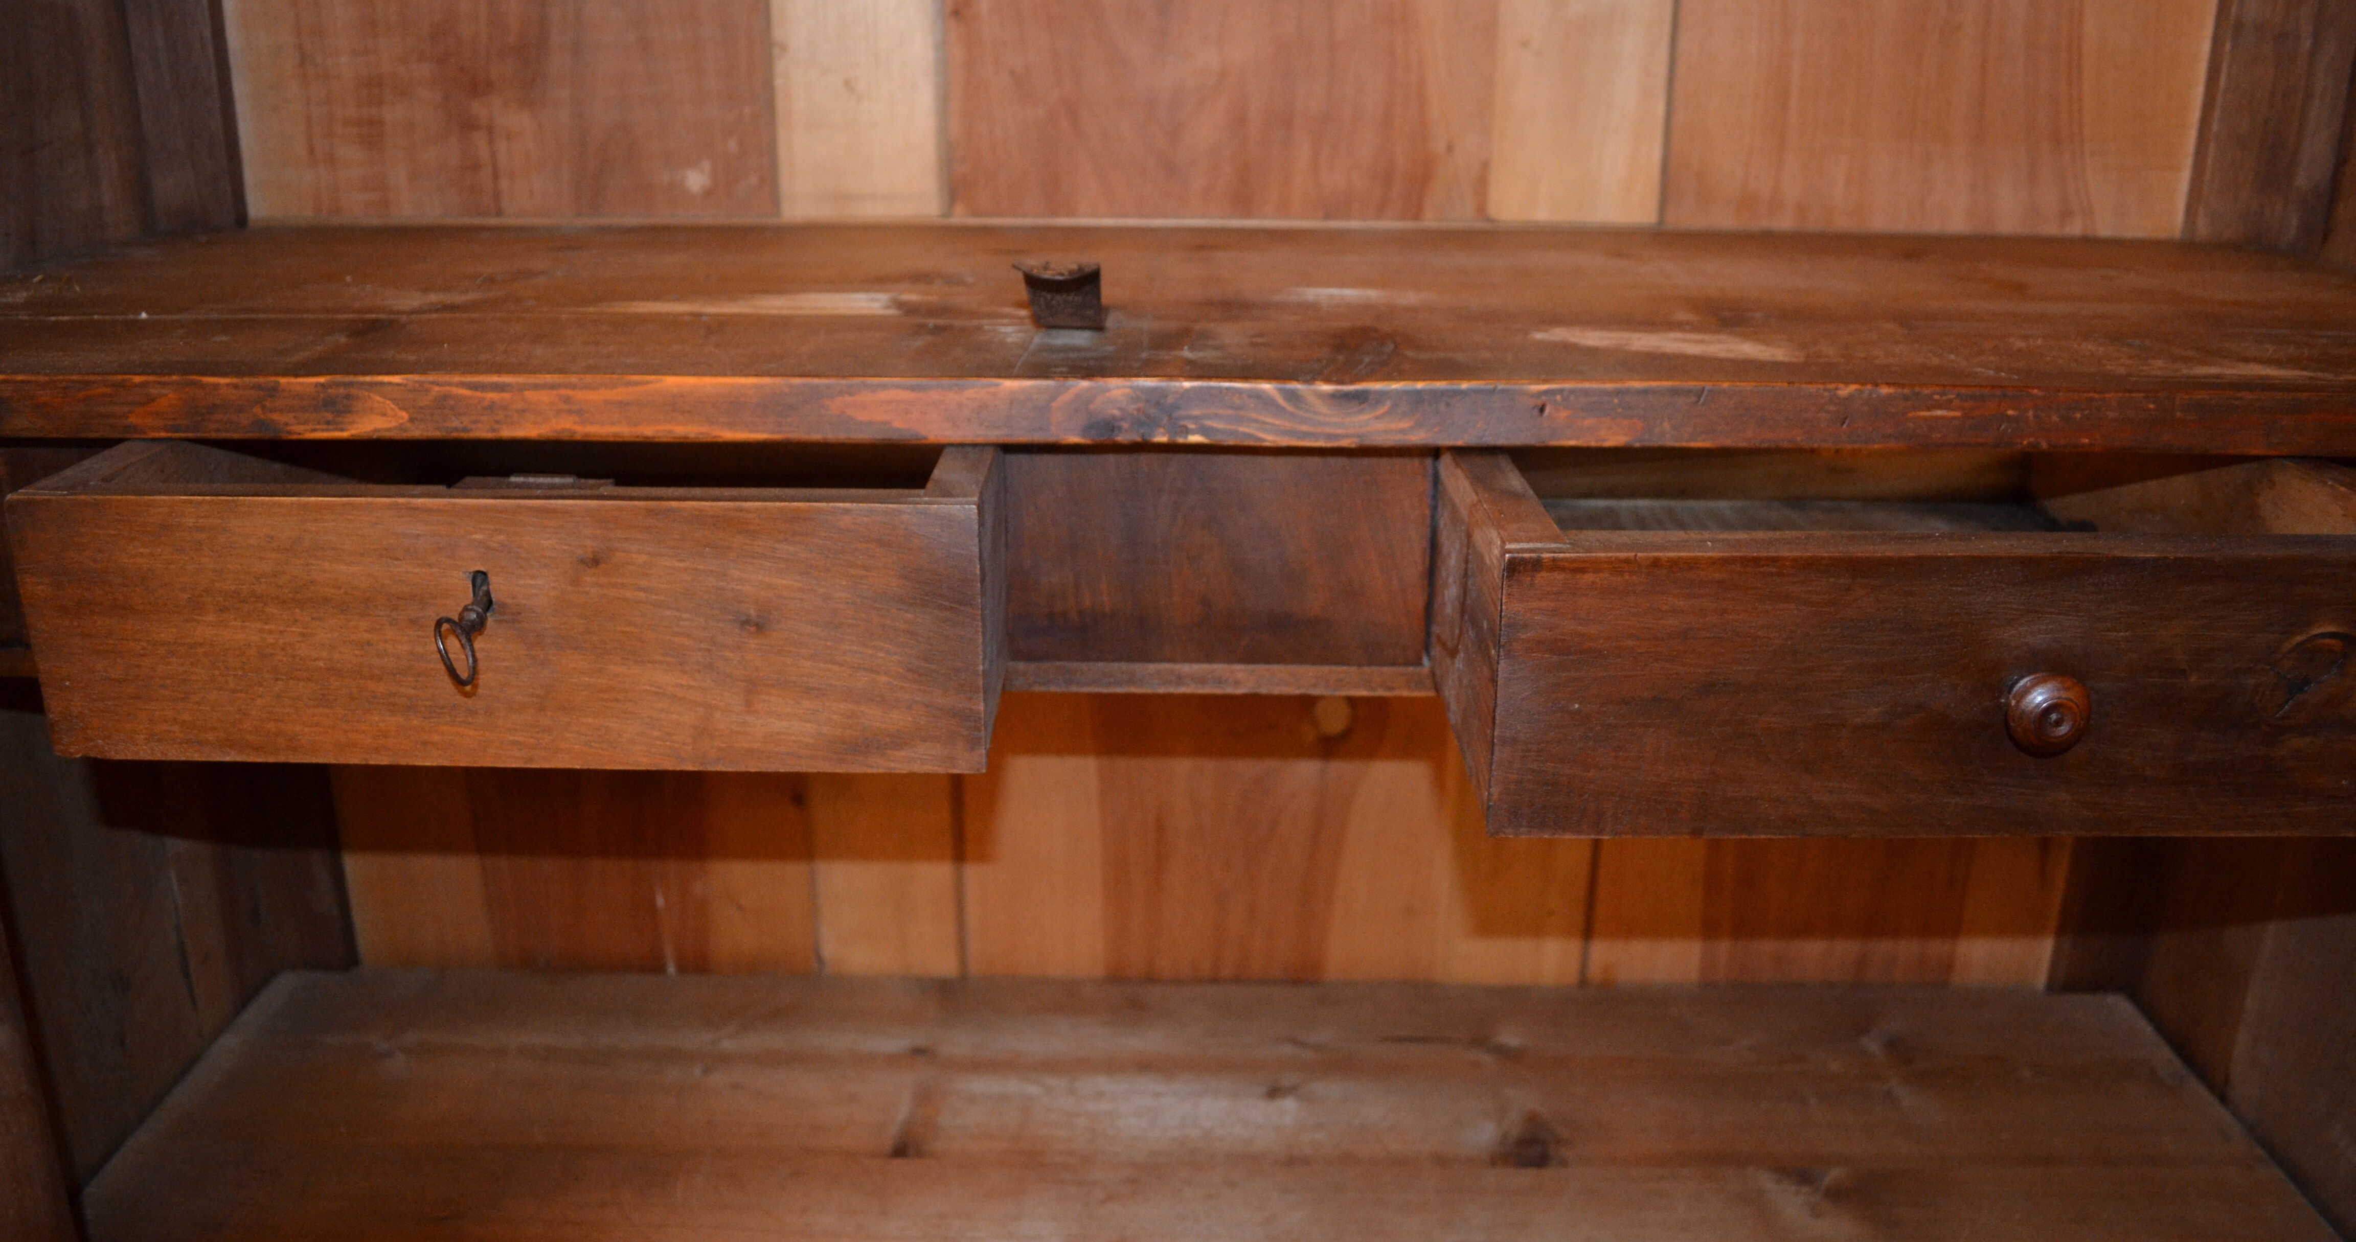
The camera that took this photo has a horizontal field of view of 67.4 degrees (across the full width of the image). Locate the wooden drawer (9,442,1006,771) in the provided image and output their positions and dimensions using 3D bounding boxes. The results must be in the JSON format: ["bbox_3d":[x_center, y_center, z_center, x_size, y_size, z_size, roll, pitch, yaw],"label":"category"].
[{"bbox_3d":[-0.300,-0.070,1.001,0.433,0.125,0.463,1,20,1],"label":"wooden drawer"}]

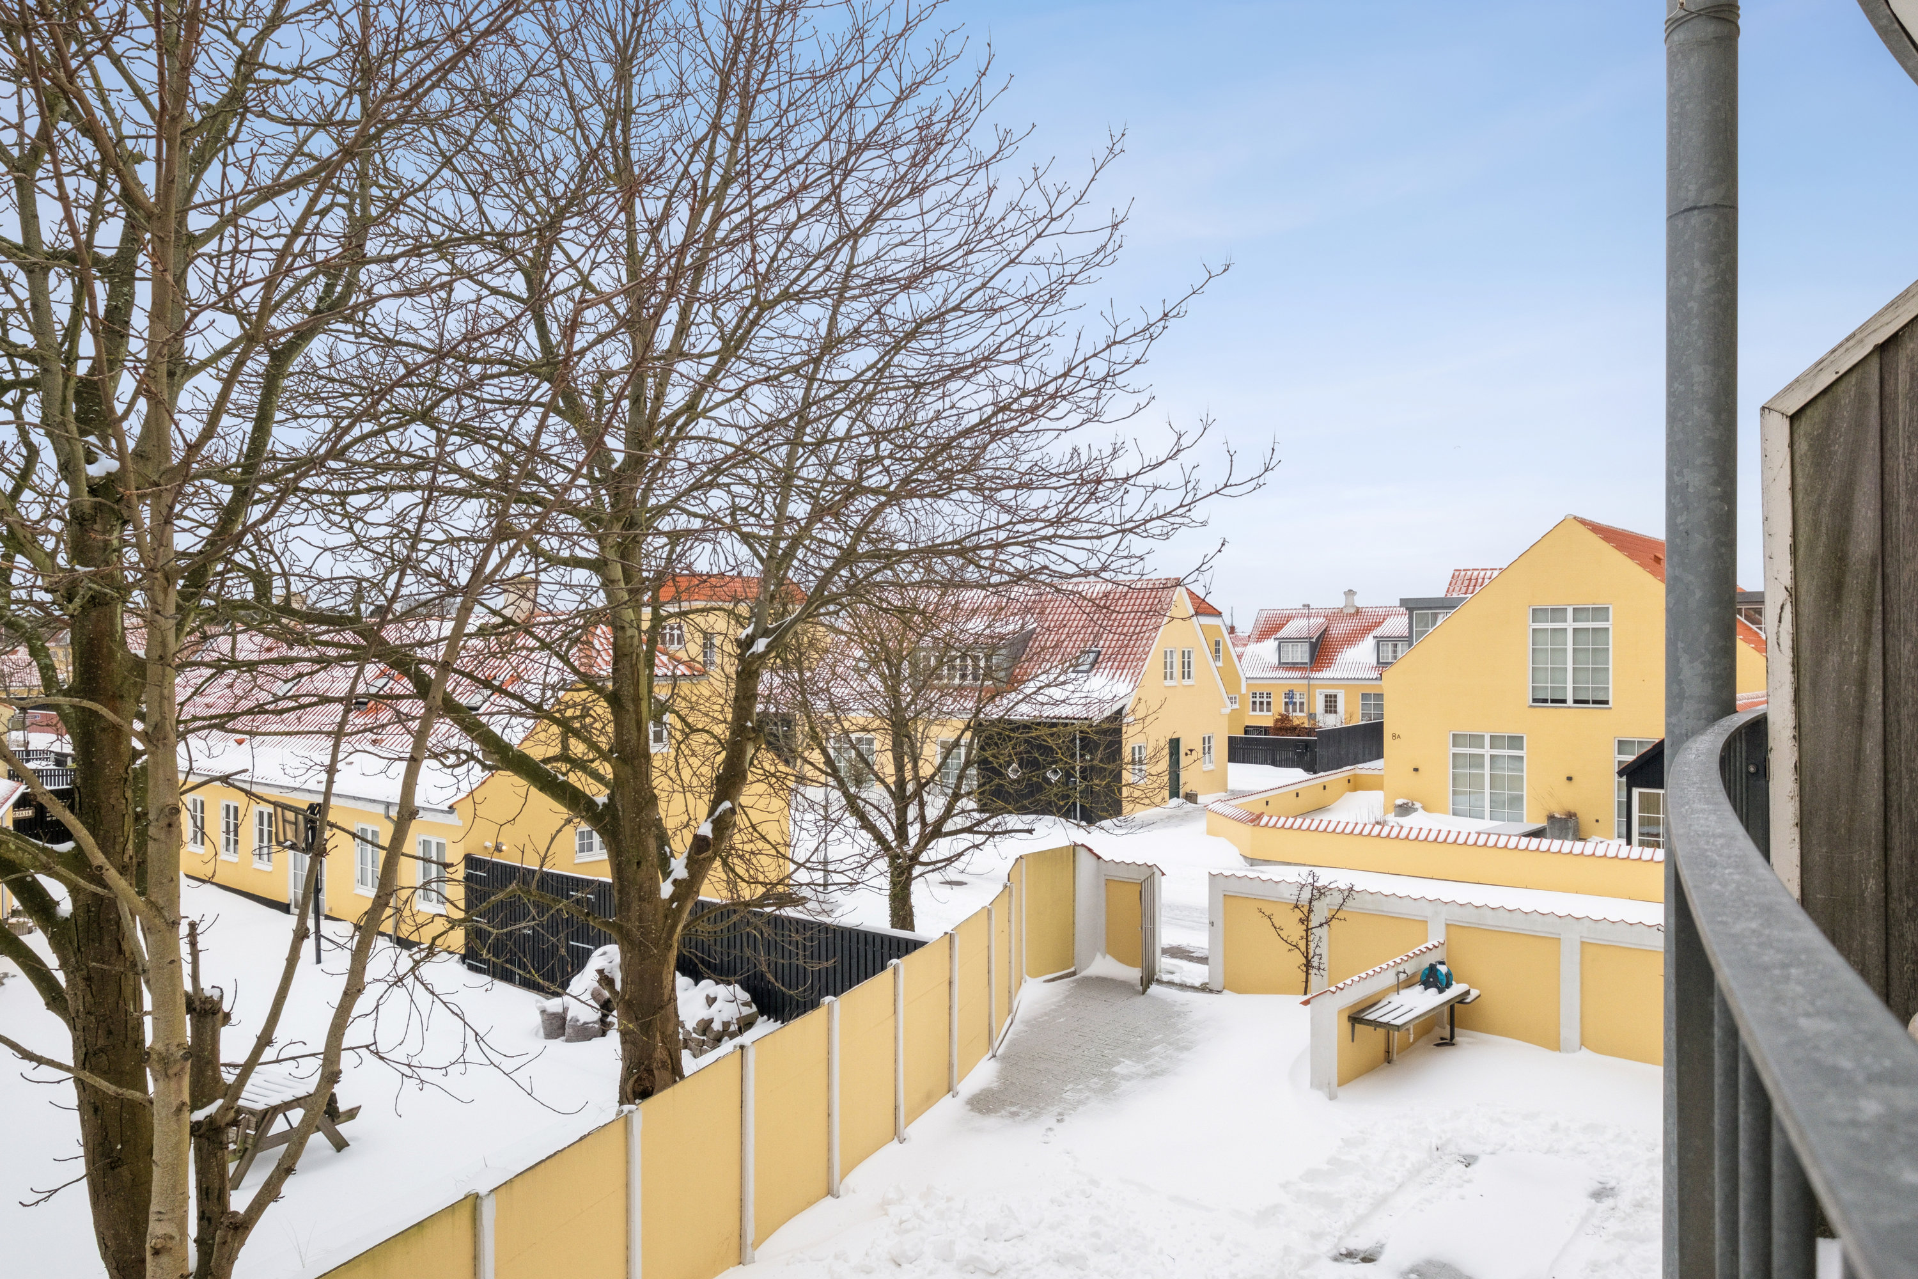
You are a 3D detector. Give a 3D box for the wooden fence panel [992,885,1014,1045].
[{"bbox_3d":[0.600,4.500,17.700,0.070,1.950,1.480,0,0,14],"label":"wooden fence panel"}]

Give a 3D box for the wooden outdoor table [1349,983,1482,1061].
[{"bbox_3d":[5.770,4.900,16.200,0.650,0.700,2.300,0,0,42],"label":"wooden outdoor table"}]

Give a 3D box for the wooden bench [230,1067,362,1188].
[{"bbox_3d":[-7.570,5.130,13.720,1.680,0.750,1.480,0,0,33],"label":"wooden bench"}]

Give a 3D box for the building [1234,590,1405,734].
[{"bbox_3d":[23.300,1.300,76.300,10.500,8.300,8.000,0,0,26],"label":"building"}]

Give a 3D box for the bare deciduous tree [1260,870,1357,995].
[{"bbox_3d":[5.140,4.370,18.800,1.380,1.900,0.750,0,0,37],"label":"bare deciduous tree"}]

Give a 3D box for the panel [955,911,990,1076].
[{"bbox_3d":[0.170,4.500,16.200,0.070,1.950,1.480,0,0,18],"label":"panel"}]

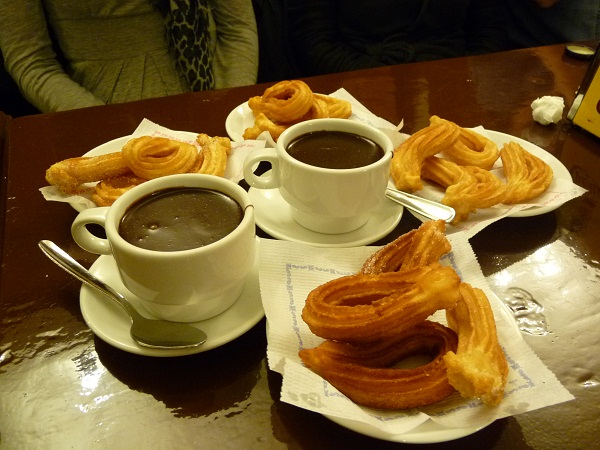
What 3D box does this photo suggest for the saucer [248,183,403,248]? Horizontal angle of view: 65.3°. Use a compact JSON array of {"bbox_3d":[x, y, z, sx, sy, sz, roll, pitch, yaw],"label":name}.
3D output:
[{"bbox_3d":[0.022,-0.018,0.436,0.143,0.021,0.143,0,38,0],"label":"saucer"}]

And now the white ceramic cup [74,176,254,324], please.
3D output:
[{"bbox_3d":[-0.097,0.016,0.337,0.129,0.068,0.096,4,38,4],"label":"white ceramic cup"}]

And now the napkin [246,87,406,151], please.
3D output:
[{"bbox_3d":[0.024,-0.123,0.555,0.146,0.026,0.149,-16,41,-20],"label":"napkin"}]

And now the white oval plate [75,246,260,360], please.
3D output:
[{"bbox_3d":[-0.086,0.045,0.352,0.143,0.021,0.143,0,38,0],"label":"white oval plate"}]

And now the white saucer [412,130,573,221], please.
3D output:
[{"bbox_3d":[0.185,-0.052,0.483,0.174,0.021,0.174,0,38,0],"label":"white saucer"}]

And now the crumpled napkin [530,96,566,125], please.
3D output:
[{"bbox_3d":[0.314,-0.147,0.598,0.039,0.035,0.037,0,38,0],"label":"crumpled napkin"}]

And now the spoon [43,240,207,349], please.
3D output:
[{"bbox_3d":[-0.129,0.049,0.324,0.151,0.019,0.033,25,43,17],"label":"spoon"}]

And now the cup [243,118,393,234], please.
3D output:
[{"bbox_3d":[0.014,-0.042,0.413,0.126,0.068,0.096,-2,38,-4],"label":"cup"}]

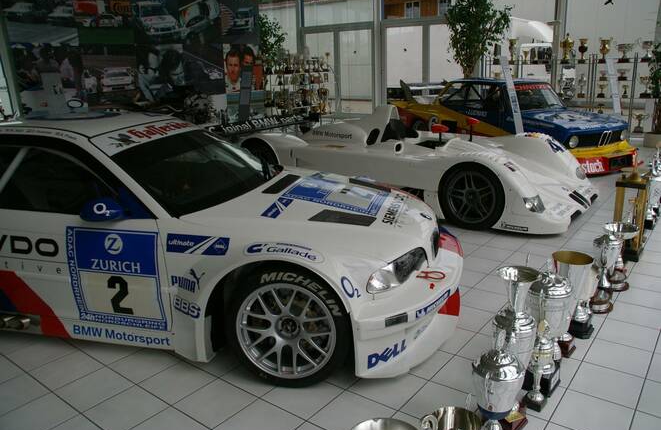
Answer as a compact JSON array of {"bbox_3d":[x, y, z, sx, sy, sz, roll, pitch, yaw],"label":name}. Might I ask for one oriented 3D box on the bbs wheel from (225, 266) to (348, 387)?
[{"bbox_3d":[-0.189,0.536,2.515,0.650,0.650,0.290,0,15,10],"label":"bbs wheel"}]

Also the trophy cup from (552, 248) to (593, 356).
[{"bbox_3d":[1.311,0.483,2.699,0.212,0.556,0.212,10,19,39],"label":"trophy cup"}]

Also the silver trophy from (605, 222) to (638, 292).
[{"bbox_3d":[1.977,0.296,3.383,0.220,0.435,0.215,7,18,31],"label":"silver trophy"}]

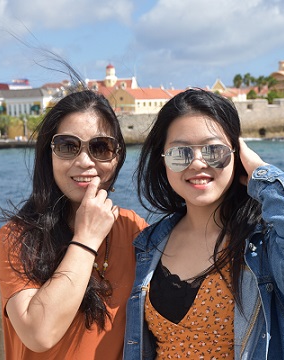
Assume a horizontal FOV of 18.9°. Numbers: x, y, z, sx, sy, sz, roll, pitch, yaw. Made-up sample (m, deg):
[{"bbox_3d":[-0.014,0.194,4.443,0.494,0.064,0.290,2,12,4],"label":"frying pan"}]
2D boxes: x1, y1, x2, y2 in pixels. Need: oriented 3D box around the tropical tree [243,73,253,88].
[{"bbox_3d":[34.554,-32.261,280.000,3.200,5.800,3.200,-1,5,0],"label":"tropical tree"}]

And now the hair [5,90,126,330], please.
[{"bbox_3d":[-0.166,0.066,1.860,0.265,0.520,0.250,-2,5,-9],"label":"hair"}]

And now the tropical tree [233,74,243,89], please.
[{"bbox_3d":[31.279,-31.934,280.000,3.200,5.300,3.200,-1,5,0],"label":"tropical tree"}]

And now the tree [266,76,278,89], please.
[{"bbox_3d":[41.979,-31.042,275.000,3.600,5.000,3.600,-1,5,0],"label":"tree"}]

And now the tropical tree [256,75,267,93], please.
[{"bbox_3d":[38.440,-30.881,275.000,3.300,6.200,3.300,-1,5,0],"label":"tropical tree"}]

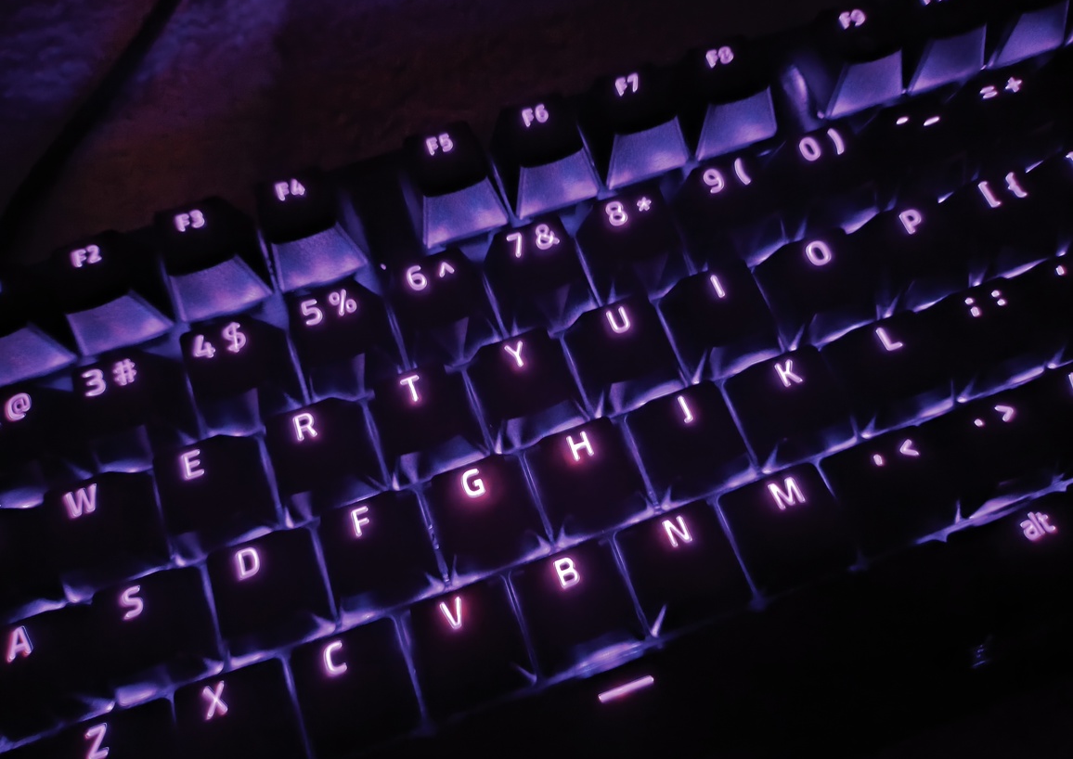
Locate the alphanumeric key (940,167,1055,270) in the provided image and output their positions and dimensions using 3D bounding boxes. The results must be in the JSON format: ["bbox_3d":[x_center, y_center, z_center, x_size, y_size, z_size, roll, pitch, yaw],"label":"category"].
[{"bbox_3d":[0.088,-0.030,0.146,0.018,0.009,0.018,-19,72,-5],"label":"alphanumeric key"}]

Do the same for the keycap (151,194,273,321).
[{"bbox_3d":[-0.061,-0.023,0.144,0.018,0.011,0.018,-19,72,-6],"label":"keycap"}]

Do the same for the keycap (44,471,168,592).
[{"bbox_3d":[-0.074,0.025,0.131,0.018,0.009,0.018,-19,73,-5],"label":"keycap"}]

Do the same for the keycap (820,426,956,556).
[{"bbox_3d":[0.060,0.018,0.131,0.018,0.009,0.018,-19,73,-5],"label":"keycap"}]

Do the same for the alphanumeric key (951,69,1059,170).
[{"bbox_3d":[0.090,-0.051,0.151,0.018,0.011,0.018,-19,72,-6],"label":"alphanumeric key"}]

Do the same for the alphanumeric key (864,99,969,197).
[{"bbox_3d":[0.072,-0.045,0.150,0.018,0.011,0.018,-19,72,-6],"label":"alphanumeric key"}]

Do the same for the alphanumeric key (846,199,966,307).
[{"bbox_3d":[0.070,-0.023,0.144,0.018,0.010,0.018,-19,73,-5],"label":"alphanumeric key"}]

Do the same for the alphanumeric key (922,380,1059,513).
[{"bbox_3d":[0.078,0.011,0.132,0.018,0.008,0.018,-19,72,-5],"label":"alphanumeric key"}]

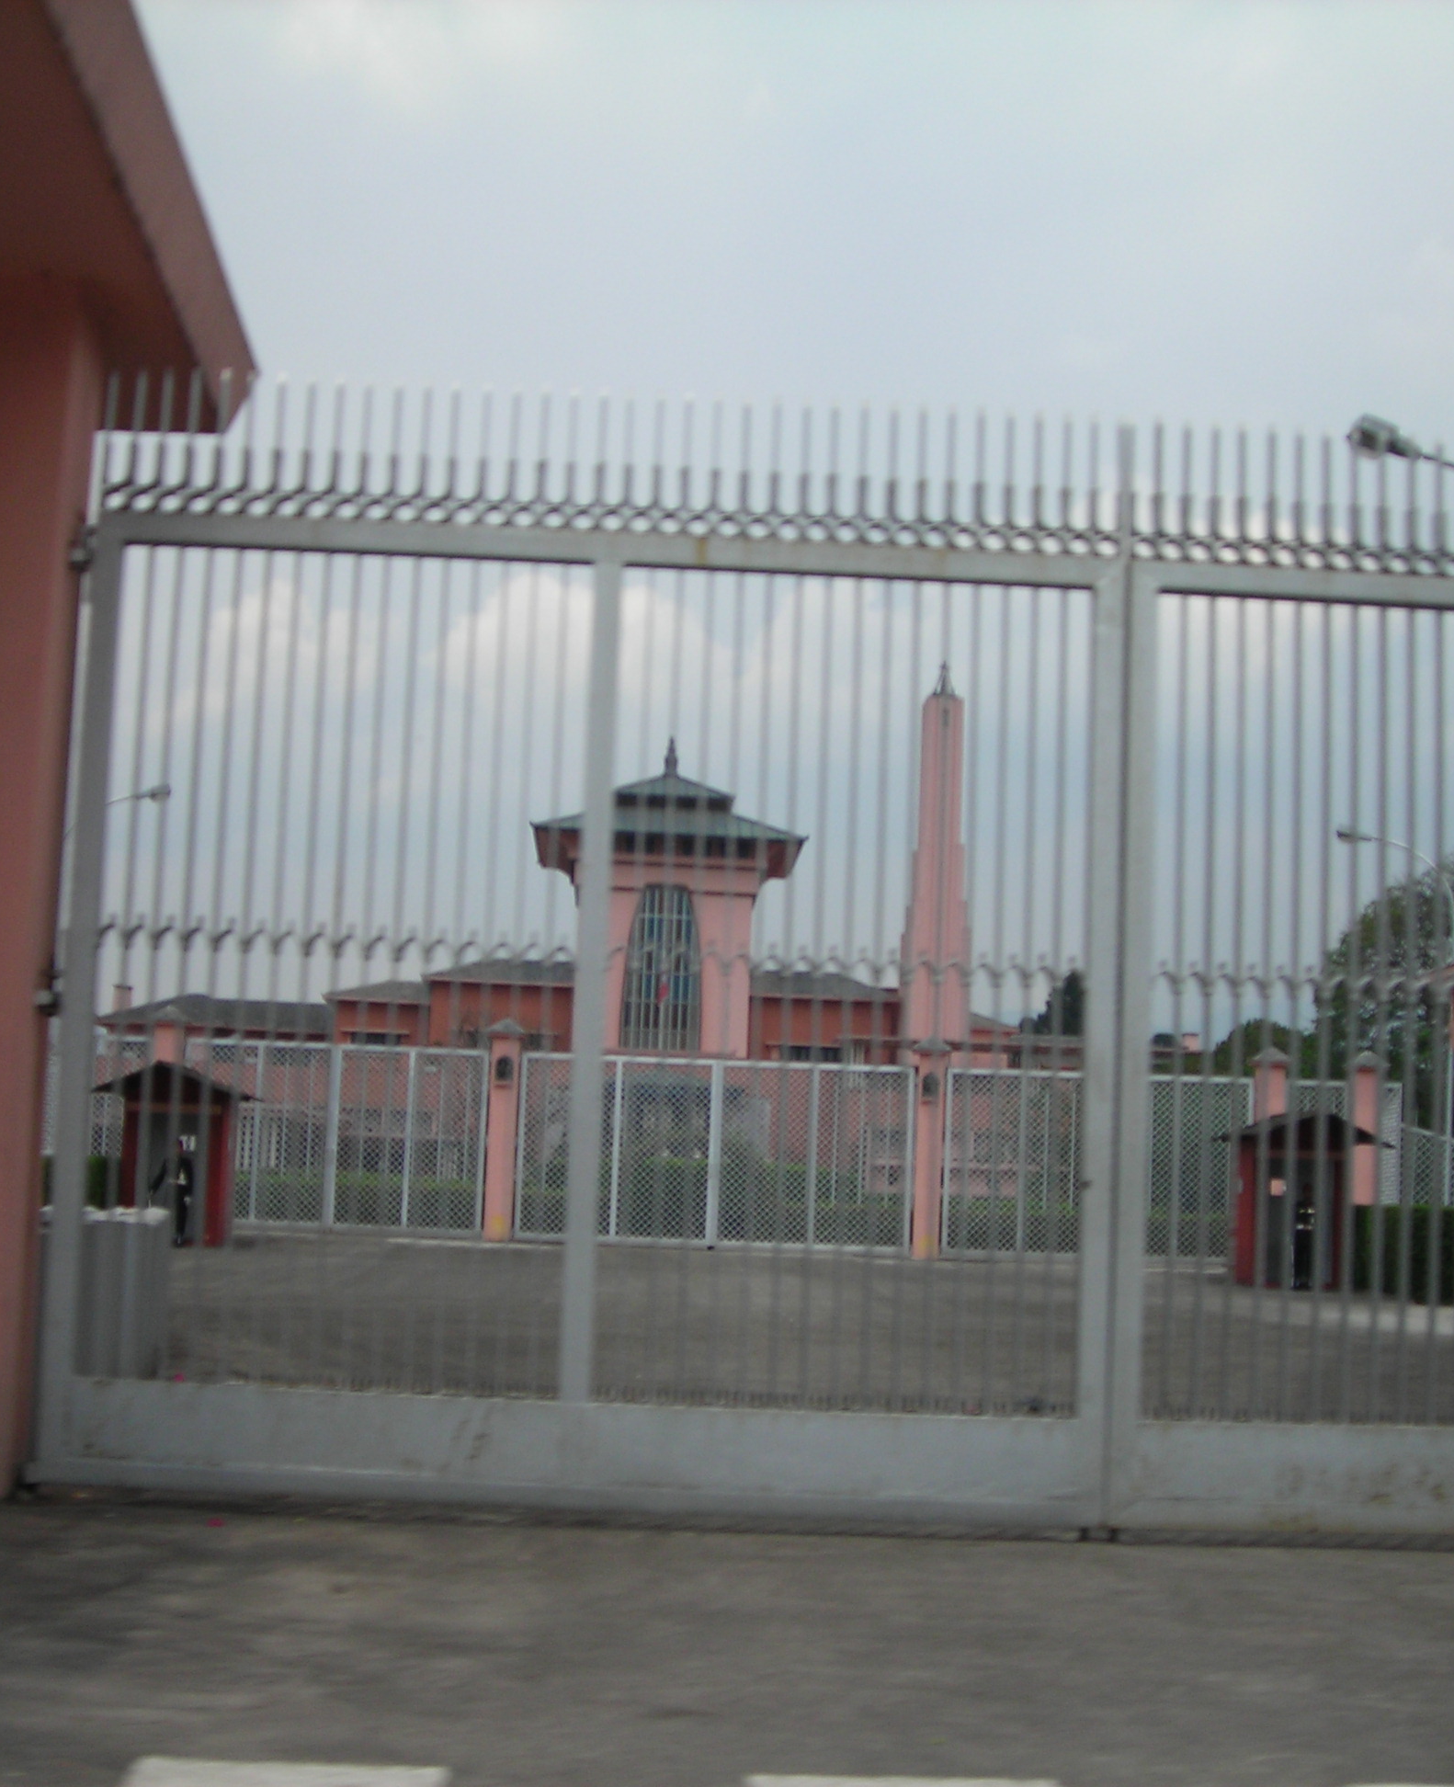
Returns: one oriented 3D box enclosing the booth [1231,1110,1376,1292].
[{"bbox_3d":[9.395,5.048,42.827,2.400,2.830,2.000,2,-7,-2],"label":"booth"}]

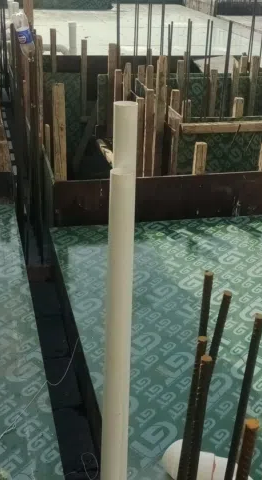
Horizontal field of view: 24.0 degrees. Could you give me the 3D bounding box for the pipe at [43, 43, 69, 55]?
[{"bbox_3d":[-1.101,-2.794,9.050,0.420,0.170,0.112,-4,27,-13],"label":"pipe"}]

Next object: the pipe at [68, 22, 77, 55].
[{"bbox_3d":[-0.847,-2.939,9.042,0.112,0.480,0.112,-4,27,-13],"label":"pipe"}]

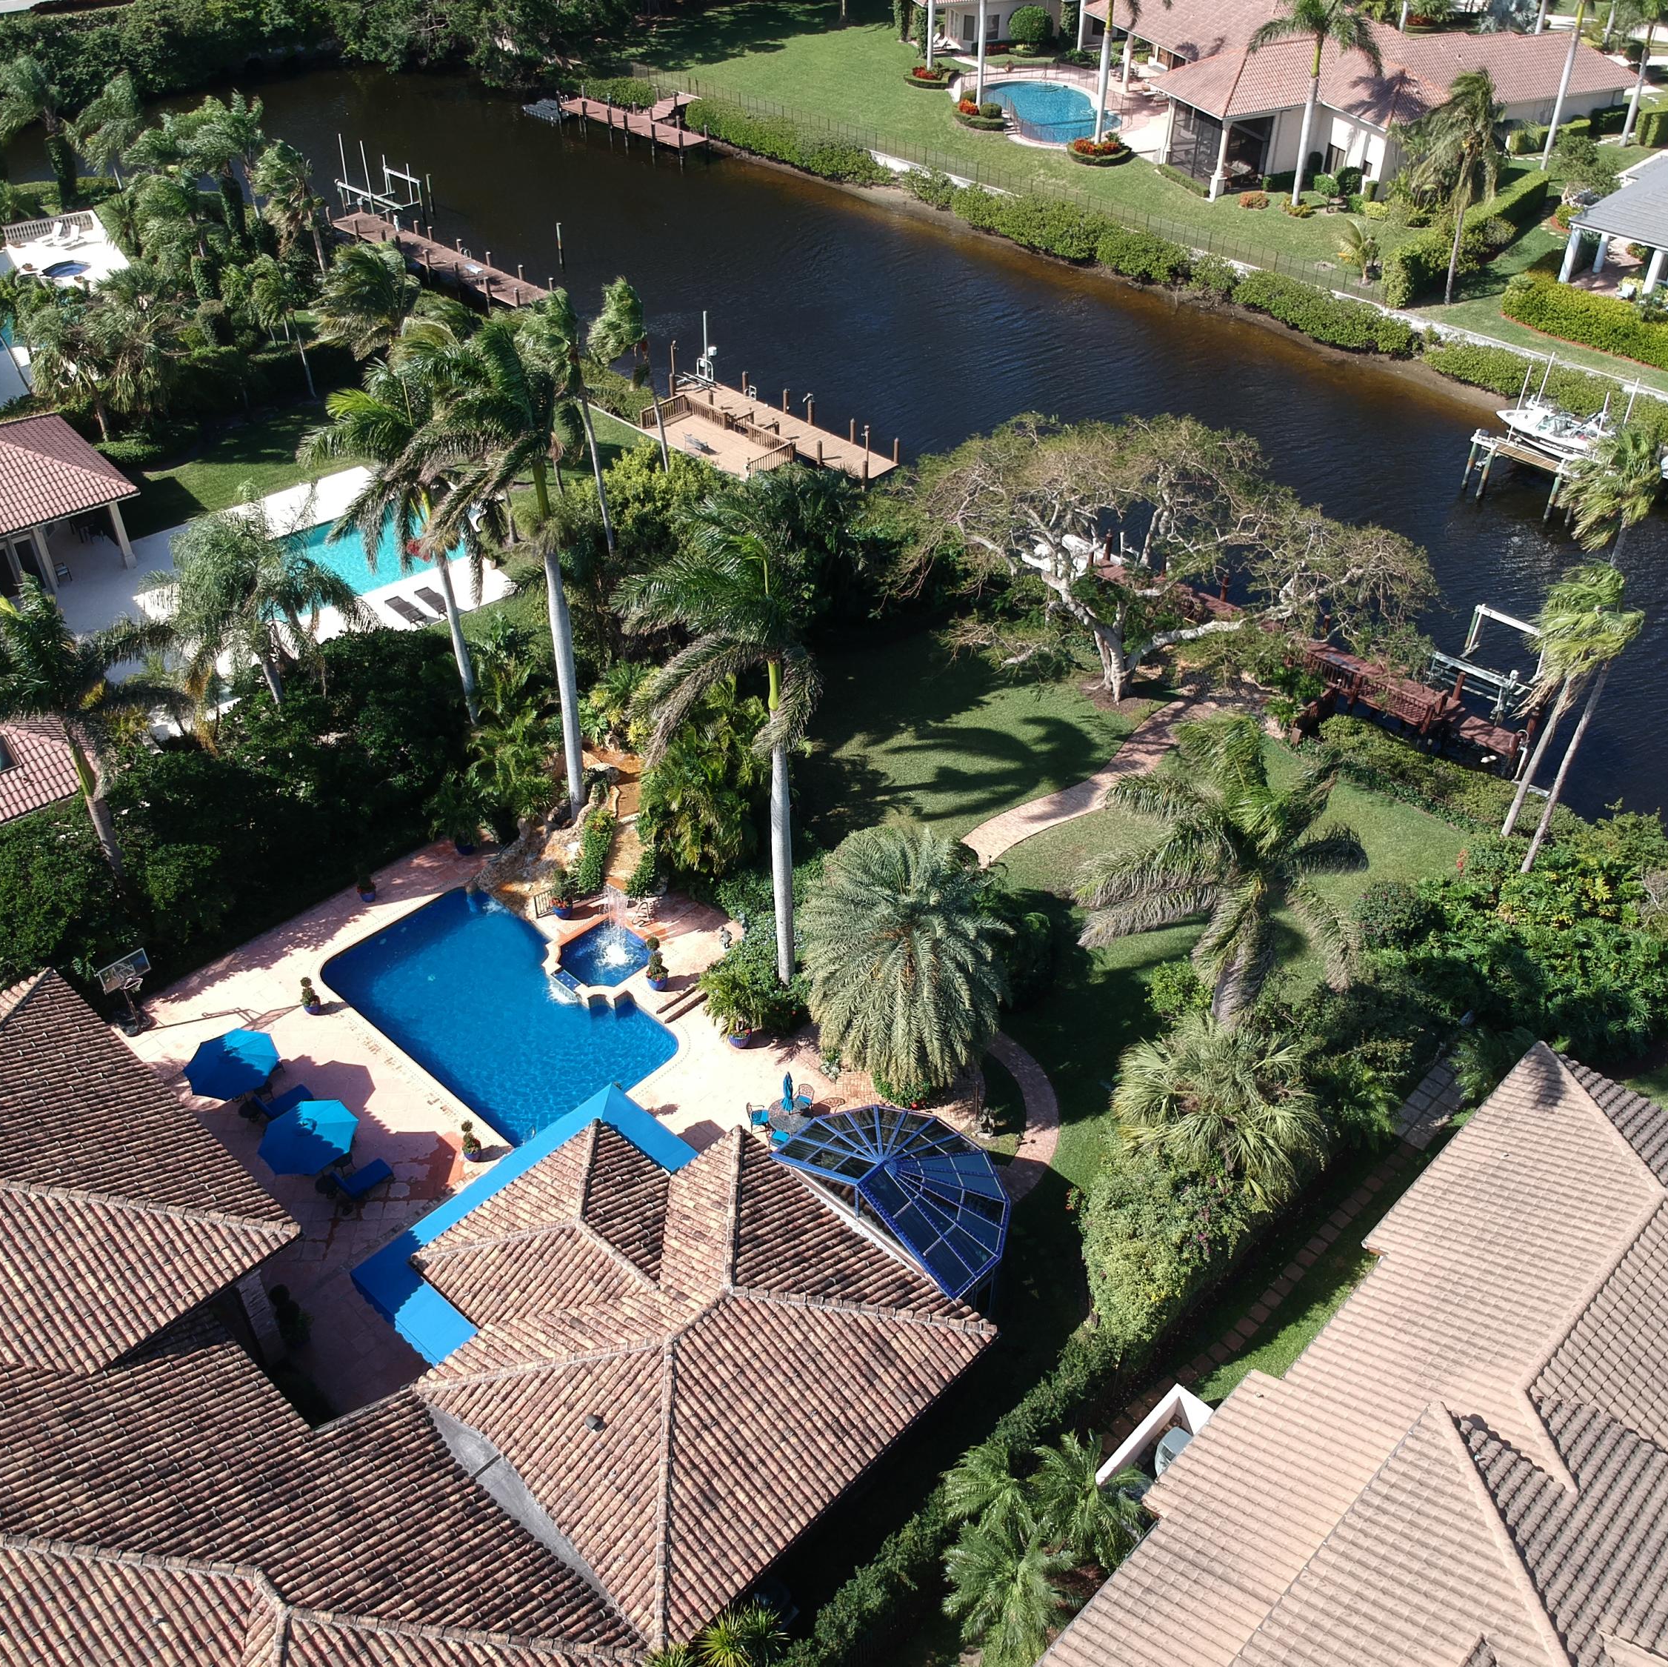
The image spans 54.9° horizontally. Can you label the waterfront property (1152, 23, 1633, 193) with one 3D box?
[{"bbox_3d":[39.587,-53.051,114.716,34.000,7.000,20.000,-15,41,-17],"label":"waterfront property"}]

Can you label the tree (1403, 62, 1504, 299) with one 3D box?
[{"bbox_3d":[34.176,-35.505,88.955,5.600,12.400,5.200,0,39,0],"label":"tree"}]

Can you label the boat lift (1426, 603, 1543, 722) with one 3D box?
[{"bbox_3d":[26.121,-6.701,64.390,4.600,2.500,3.600,-30,48,-32],"label":"boat lift"}]

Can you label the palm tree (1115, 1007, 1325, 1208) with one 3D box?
[{"bbox_3d":[9.826,7.475,41.740,5.400,5.600,5.400,0,39,0],"label":"palm tree"}]

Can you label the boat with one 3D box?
[{"bbox_3d":[33.528,-18.680,75.023,2.200,1.600,5.900,-32,50,-33],"label":"boat"}]

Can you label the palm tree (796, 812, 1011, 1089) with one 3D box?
[{"bbox_3d":[2.069,3.542,45.188,5.900,6.900,5.900,1,40,0],"label":"palm tree"}]

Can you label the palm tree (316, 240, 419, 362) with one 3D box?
[{"bbox_3d":[-21.983,-23.841,77.662,5.000,8.900,5.000,0,39,0],"label":"palm tree"}]

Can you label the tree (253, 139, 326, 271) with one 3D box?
[{"bbox_3d":[-28.995,-33.528,87.530,3.900,8.200,3.900,1,40,0],"label":"tree"}]

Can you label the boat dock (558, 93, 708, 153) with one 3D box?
[{"bbox_3d":[-12.675,-52.168,116.362,13.400,2.100,7.400,32,49,31],"label":"boat dock"}]

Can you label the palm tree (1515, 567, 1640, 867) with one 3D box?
[{"bbox_3d":[22.787,-3.813,51.411,3.800,10.800,3.600,0,39,0],"label":"palm tree"}]

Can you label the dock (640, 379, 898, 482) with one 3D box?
[{"bbox_3d":[-3.776,-19.112,77.086,13.100,2.000,6.200,32,49,31],"label":"dock"}]

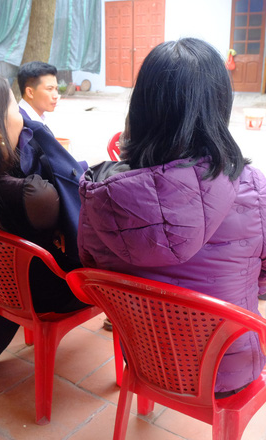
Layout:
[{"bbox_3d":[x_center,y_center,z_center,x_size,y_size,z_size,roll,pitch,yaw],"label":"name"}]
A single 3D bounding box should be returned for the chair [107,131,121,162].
[{"bbox_3d":[0.078,-0.315,3.657,0.530,0.678,0.456,-12,20,-36],"label":"chair"}]

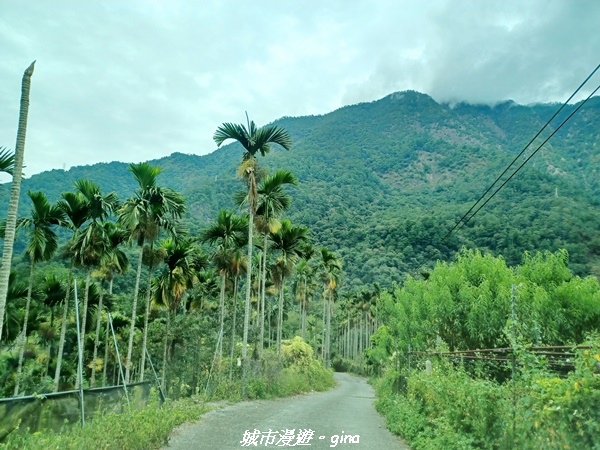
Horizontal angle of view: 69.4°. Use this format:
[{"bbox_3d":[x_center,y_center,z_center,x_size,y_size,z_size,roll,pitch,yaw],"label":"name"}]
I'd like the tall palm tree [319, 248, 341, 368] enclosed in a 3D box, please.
[{"bbox_3d":[1.907,5.525,29.000,1.700,7.960,1.700,2,-10,0],"label":"tall palm tree"}]

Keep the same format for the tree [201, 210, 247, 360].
[{"bbox_3d":[-3.708,3.073,21.000,2.250,7.720,2.250,2,-10,0],"label":"tree"}]

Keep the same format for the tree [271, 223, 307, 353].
[{"bbox_3d":[-0.763,3.646,24.500,2.200,7.940,2.200,2,-10,0],"label":"tree"}]

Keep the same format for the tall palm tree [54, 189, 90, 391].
[{"bbox_3d":[-8.701,2.353,16.500,1.700,7.720,1.700,2,-10,0],"label":"tall palm tree"}]

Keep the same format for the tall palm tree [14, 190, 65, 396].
[{"bbox_3d":[-9.920,2.482,16.500,2.000,7.830,2.000,2,-10,0],"label":"tall palm tree"}]

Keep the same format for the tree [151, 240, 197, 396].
[{"bbox_3d":[-5.401,3.738,18.500,1.950,6.570,1.950,2,-10,0],"label":"tree"}]

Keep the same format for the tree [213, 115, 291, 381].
[{"bbox_3d":[-1.608,0.644,13.800,2.450,8.860,2.450,2,-10,0],"label":"tree"}]

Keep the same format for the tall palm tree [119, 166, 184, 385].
[{"bbox_3d":[-5.314,1.602,15.300,2.300,7.950,2.300,2,-10,0],"label":"tall palm tree"}]

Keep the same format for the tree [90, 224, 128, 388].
[{"bbox_3d":[-8.134,3.314,18.500,1.800,7.140,1.800,2,-10,0],"label":"tree"}]

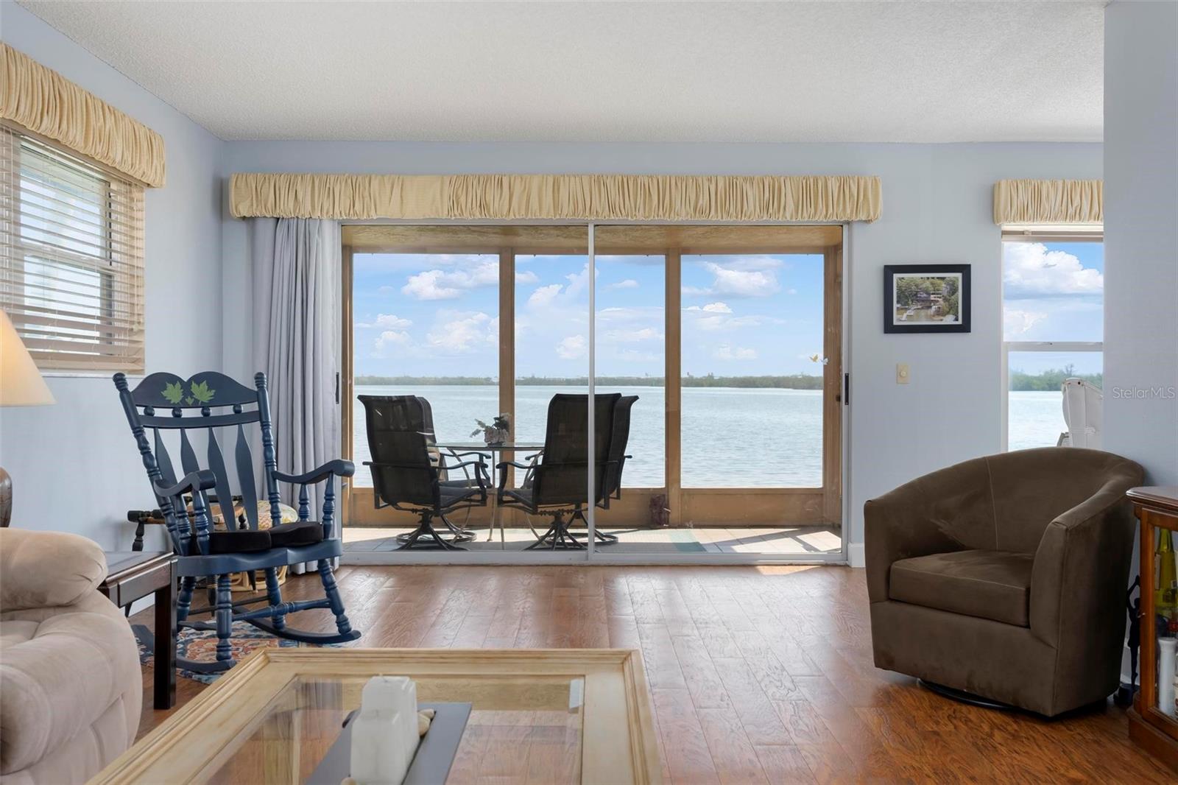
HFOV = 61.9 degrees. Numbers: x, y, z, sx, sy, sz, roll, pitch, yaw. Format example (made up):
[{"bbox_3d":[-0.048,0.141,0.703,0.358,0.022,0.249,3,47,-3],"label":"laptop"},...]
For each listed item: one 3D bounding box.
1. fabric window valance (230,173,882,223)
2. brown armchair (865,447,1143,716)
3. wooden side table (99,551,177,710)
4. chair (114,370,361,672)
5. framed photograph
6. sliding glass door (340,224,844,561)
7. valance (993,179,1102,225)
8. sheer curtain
[{"bbox_3d":[-0.185,-1.091,5.550,3.650,0.265,0.160,0,1,0],"label":"fabric window valance"},{"bbox_3d":[1.505,0.618,3.446,0.760,0.810,0.730,0,1,-37],"label":"brown armchair"},{"bbox_3d":[-1.665,0.776,2.987,0.610,0.502,0.530,0,1,0],"label":"wooden side table"},{"bbox_3d":[-1.430,0.462,4.014,0.880,1.110,0.670,0,1,39],"label":"chair"},{"bbox_3d":[1.942,-0.536,5.630,0.497,0.395,0.028,0,1,0],"label":"framed photograph"},{"bbox_3d":[0.018,0.007,5.680,2.940,1.990,0.100,0,1,0],"label":"sliding glass door"},{"bbox_3d":[2.815,-1.067,5.550,1.000,0.260,0.160,0,1,0],"label":"valance"},{"bbox_3d":[-1.643,-0.056,5.470,0.490,2.080,0.130,0,1,0],"label":"sheer curtain"}]

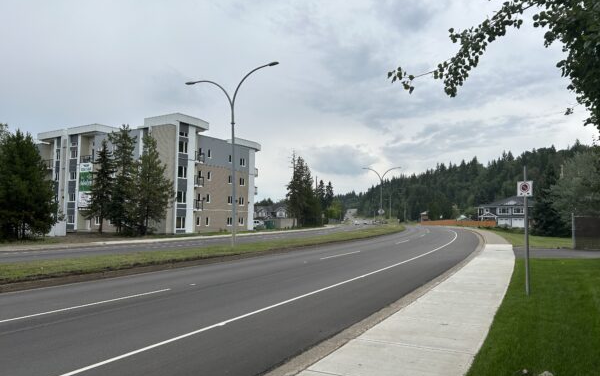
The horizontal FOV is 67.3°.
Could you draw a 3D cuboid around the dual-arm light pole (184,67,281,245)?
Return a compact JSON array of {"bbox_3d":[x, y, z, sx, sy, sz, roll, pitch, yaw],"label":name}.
[{"bbox_3d":[-4.458,-1.779,27.707,7.341,10.843,0.400,-2,-5,31],"label":"dual-arm light pole"}]

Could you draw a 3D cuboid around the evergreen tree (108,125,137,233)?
[{"bbox_3d":[-20.019,-0.872,50.688,3.600,12.248,3.600,2,-5,-22],"label":"evergreen tree"}]

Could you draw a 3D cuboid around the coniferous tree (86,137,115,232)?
[{"bbox_3d":[-22.243,-0.140,50.630,3.400,10.643,3.400,3,-5,-24],"label":"coniferous tree"}]

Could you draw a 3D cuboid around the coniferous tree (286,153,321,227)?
[{"bbox_3d":[0.556,0.623,100.236,6.800,16.629,6.400,1,-4,0],"label":"coniferous tree"}]

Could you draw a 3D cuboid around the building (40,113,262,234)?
[{"bbox_3d":[-21.782,-0.723,66.925,25.113,14.260,19.416,-1,-5,25],"label":"building"}]

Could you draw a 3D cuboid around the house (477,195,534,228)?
[{"bbox_3d":[53.524,6.146,117.313,15.000,8.268,11.500,-1,-5,20],"label":"house"}]

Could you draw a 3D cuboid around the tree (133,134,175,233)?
[{"bbox_3d":[-16.183,-0.380,48.950,4.500,11.112,4.500,2,-5,-18],"label":"tree"}]

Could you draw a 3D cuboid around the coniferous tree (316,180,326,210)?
[{"bbox_3d":[6.586,4.365,138.068,3.000,13.638,3.000,1,-4,3],"label":"coniferous tree"}]

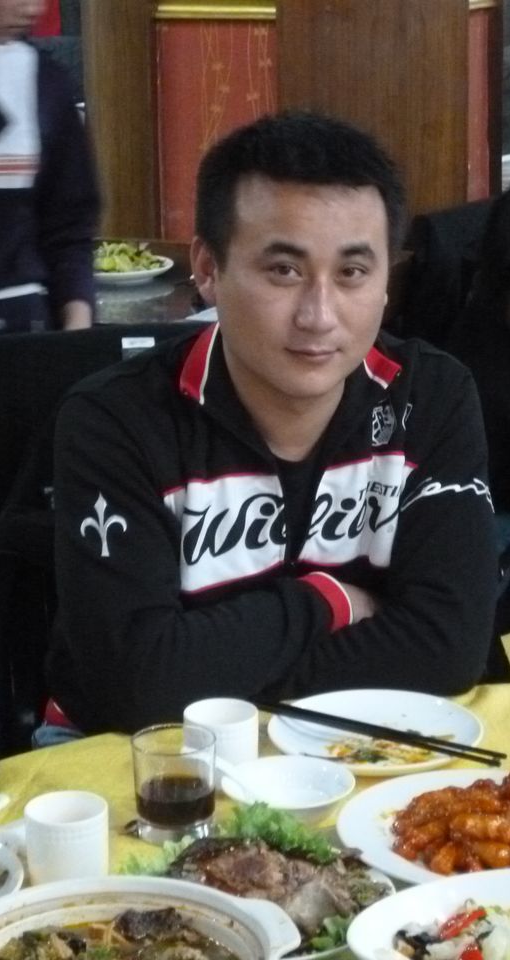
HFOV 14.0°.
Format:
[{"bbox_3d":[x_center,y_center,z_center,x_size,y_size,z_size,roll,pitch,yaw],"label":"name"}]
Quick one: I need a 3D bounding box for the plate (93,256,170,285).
[{"bbox_3d":[-0.261,-0.381,3.784,0.228,0.028,0.228,-1,15,0],"label":"plate"}]

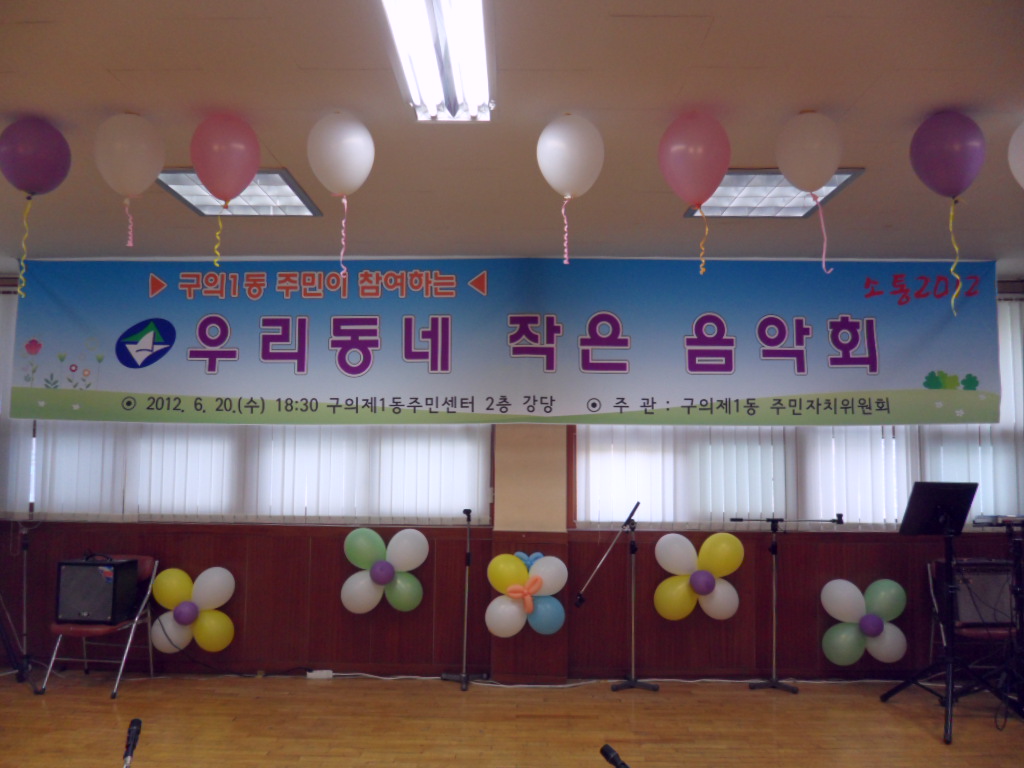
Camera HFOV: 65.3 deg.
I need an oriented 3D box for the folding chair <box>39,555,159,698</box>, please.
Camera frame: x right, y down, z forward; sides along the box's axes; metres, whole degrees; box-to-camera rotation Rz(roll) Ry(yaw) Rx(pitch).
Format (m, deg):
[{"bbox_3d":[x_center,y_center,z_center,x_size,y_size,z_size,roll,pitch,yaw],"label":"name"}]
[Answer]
[{"bbox_3d":[-2.581,1.495,5.013,0.473,0.777,0.493,0,-6,6],"label":"folding chair"}]

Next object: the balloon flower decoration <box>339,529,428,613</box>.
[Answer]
[{"bbox_3d":[-0.745,1.093,4.676,0.522,0.483,0.270,0,-5,1],"label":"balloon flower decoration"}]

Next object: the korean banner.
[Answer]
[{"bbox_3d":[-0.077,-0.260,4.850,5.969,0.960,0.050,0,-5,1],"label":"korean banner"}]

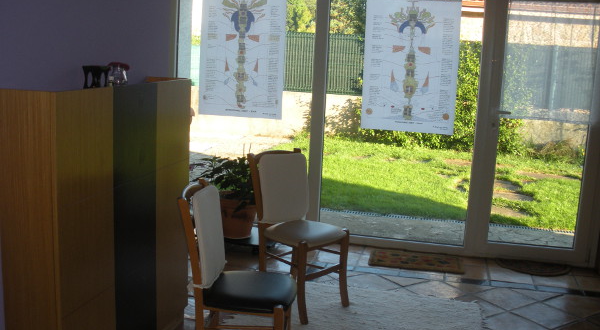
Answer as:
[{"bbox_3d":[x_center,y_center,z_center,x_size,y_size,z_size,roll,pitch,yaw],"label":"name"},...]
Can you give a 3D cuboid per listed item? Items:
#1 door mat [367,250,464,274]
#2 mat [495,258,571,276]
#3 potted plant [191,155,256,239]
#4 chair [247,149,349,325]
[{"bbox_3d":[0.868,0.707,4.588,0.680,0.018,0.370,5,10,13],"label":"door mat"},{"bbox_3d":[1.714,0.753,4.537,0.570,0.014,0.300,5,10,13],"label":"mat"},{"bbox_3d":[-0.541,0.228,4.749,0.580,0.620,0.530,5,10,13],"label":"potted plant"},{"bbox_3d":[0.002,0.394,3.630,0.480,0.890,0.430,11,13,39],"label":"chair"}]

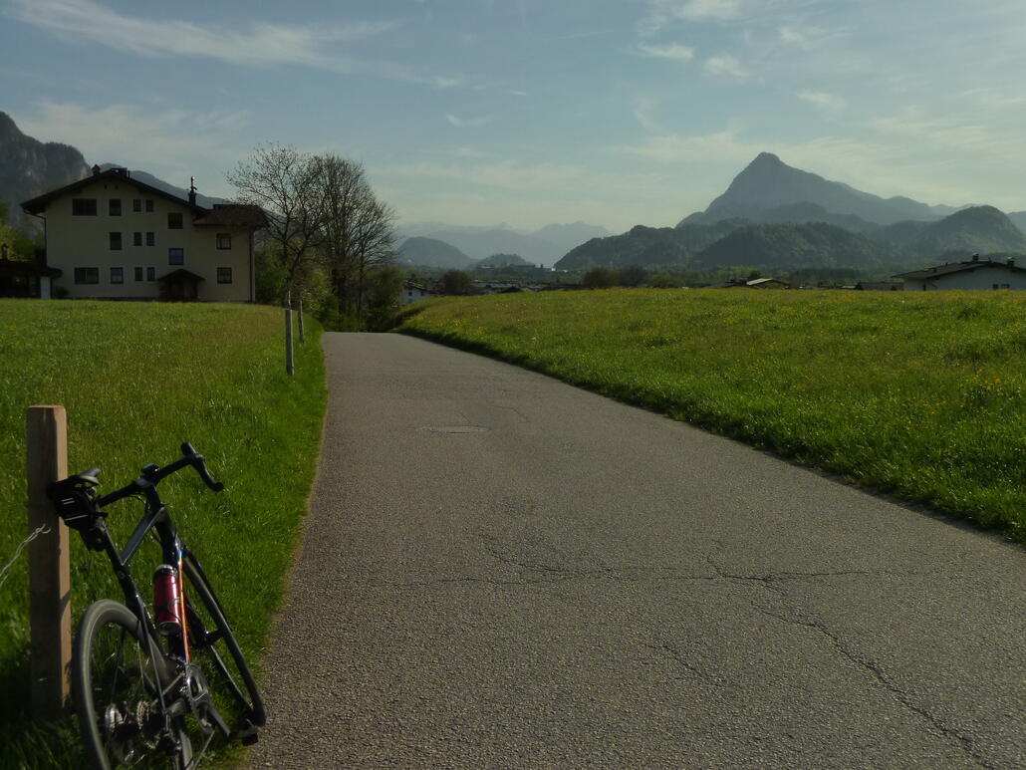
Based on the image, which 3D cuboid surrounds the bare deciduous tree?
[{"bbox_3d":[-15.960,-10.752,80.000,6.400,10.800,6.400,0,5,0],"label":"bare deciduous tree"}]

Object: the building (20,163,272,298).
[{"bbox_3d":[-30.595,-12.695,100.895,18.800,10.800,13.000,-1,5,-10],"label":"building"}]

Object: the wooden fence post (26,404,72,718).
[{"bbox_3d":[-1.356,0.532,3.472,0.084,0.935,0.084,1,5,-1],"label":"wooden fence post"}]

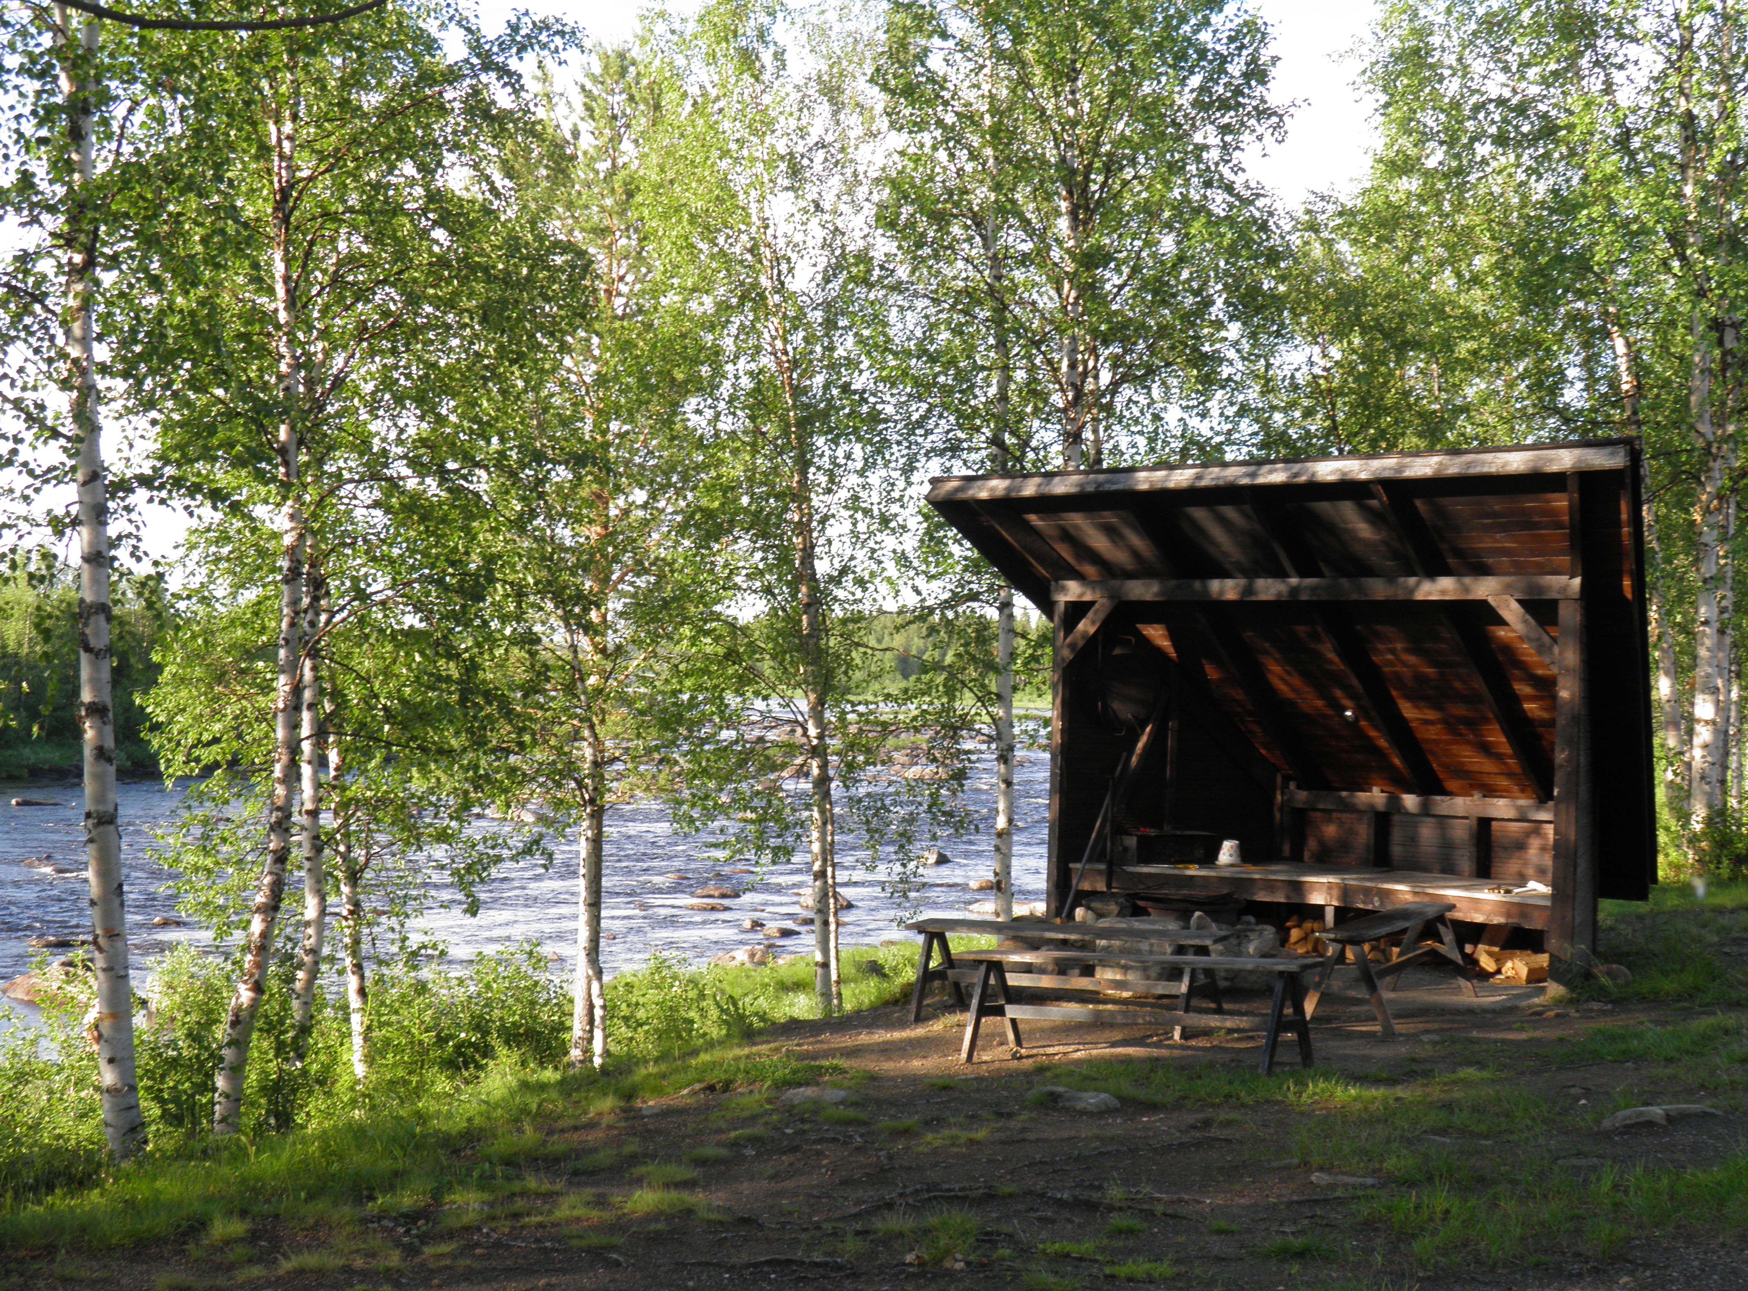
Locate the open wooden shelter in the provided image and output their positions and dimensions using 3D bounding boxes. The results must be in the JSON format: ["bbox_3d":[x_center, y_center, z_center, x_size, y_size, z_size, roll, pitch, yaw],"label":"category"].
[{"bbox_3d":[3.092,0.433,15.826,4.700,2.980,3.250,1,-1,37],"label":"open wooden shelter"}]

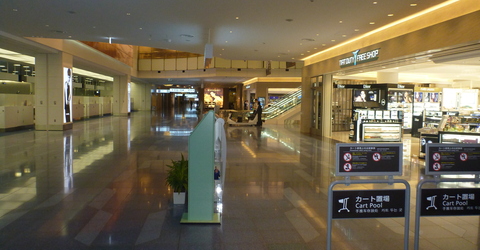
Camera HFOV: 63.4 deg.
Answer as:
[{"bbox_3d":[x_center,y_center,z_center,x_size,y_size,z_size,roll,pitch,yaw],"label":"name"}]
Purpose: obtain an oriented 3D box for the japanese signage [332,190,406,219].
[{"bbox_3d":[0.830,0.509,2.500,0.497,0.184,0.020,0,4,-8],"label":"japanese signage"}]

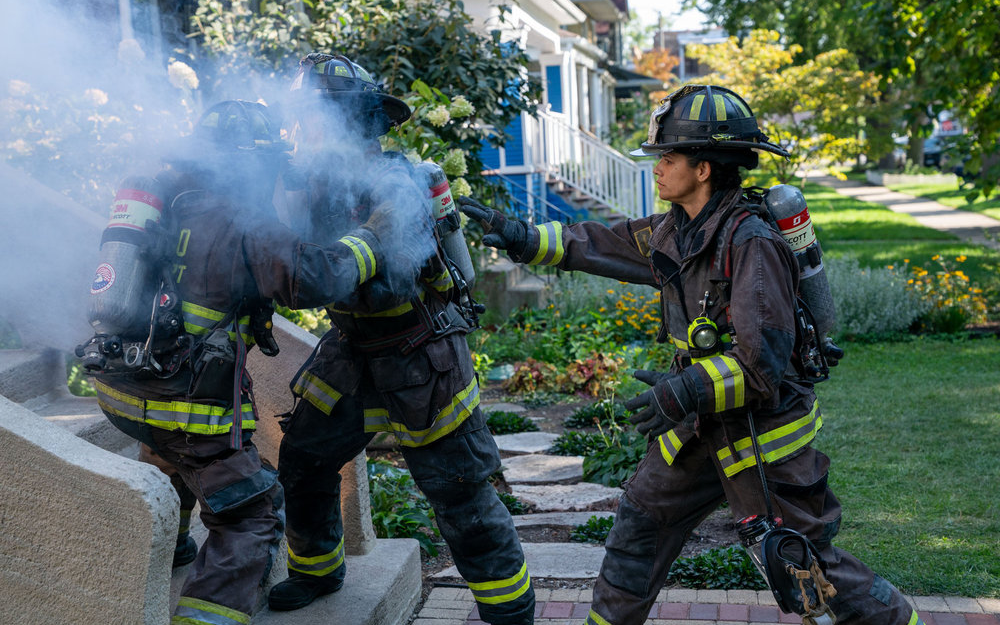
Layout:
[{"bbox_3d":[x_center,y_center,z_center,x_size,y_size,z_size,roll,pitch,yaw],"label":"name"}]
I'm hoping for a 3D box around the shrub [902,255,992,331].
[{"bbox_3d":[3.491,-0.165,12.317,0.680,0.580,0.600,2,7,16],"label":"shrub"}]

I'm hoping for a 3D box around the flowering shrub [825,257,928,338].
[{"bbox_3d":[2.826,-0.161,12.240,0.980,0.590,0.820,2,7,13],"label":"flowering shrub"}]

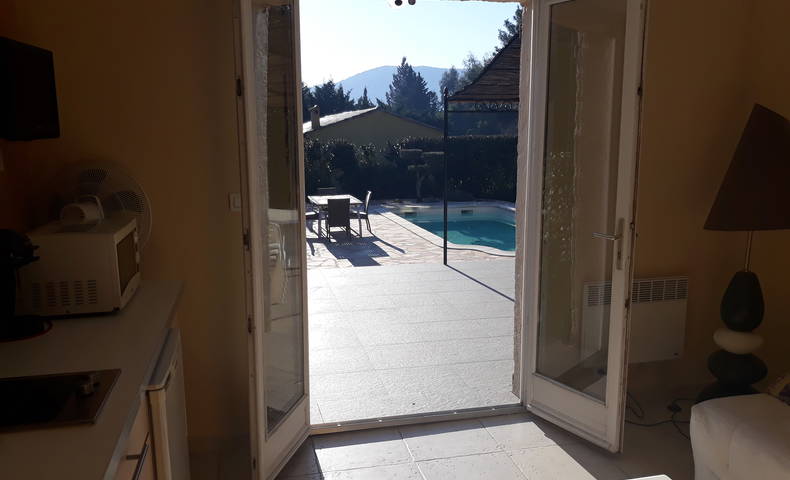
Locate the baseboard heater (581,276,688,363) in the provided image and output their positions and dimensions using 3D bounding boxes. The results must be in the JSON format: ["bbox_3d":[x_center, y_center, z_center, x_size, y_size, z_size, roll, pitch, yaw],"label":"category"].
[{"bbox_3d":[1.355,0.458,3.502,0.645,0.477,0.085,-2,8,-15],"label":"baseboard heater"}]

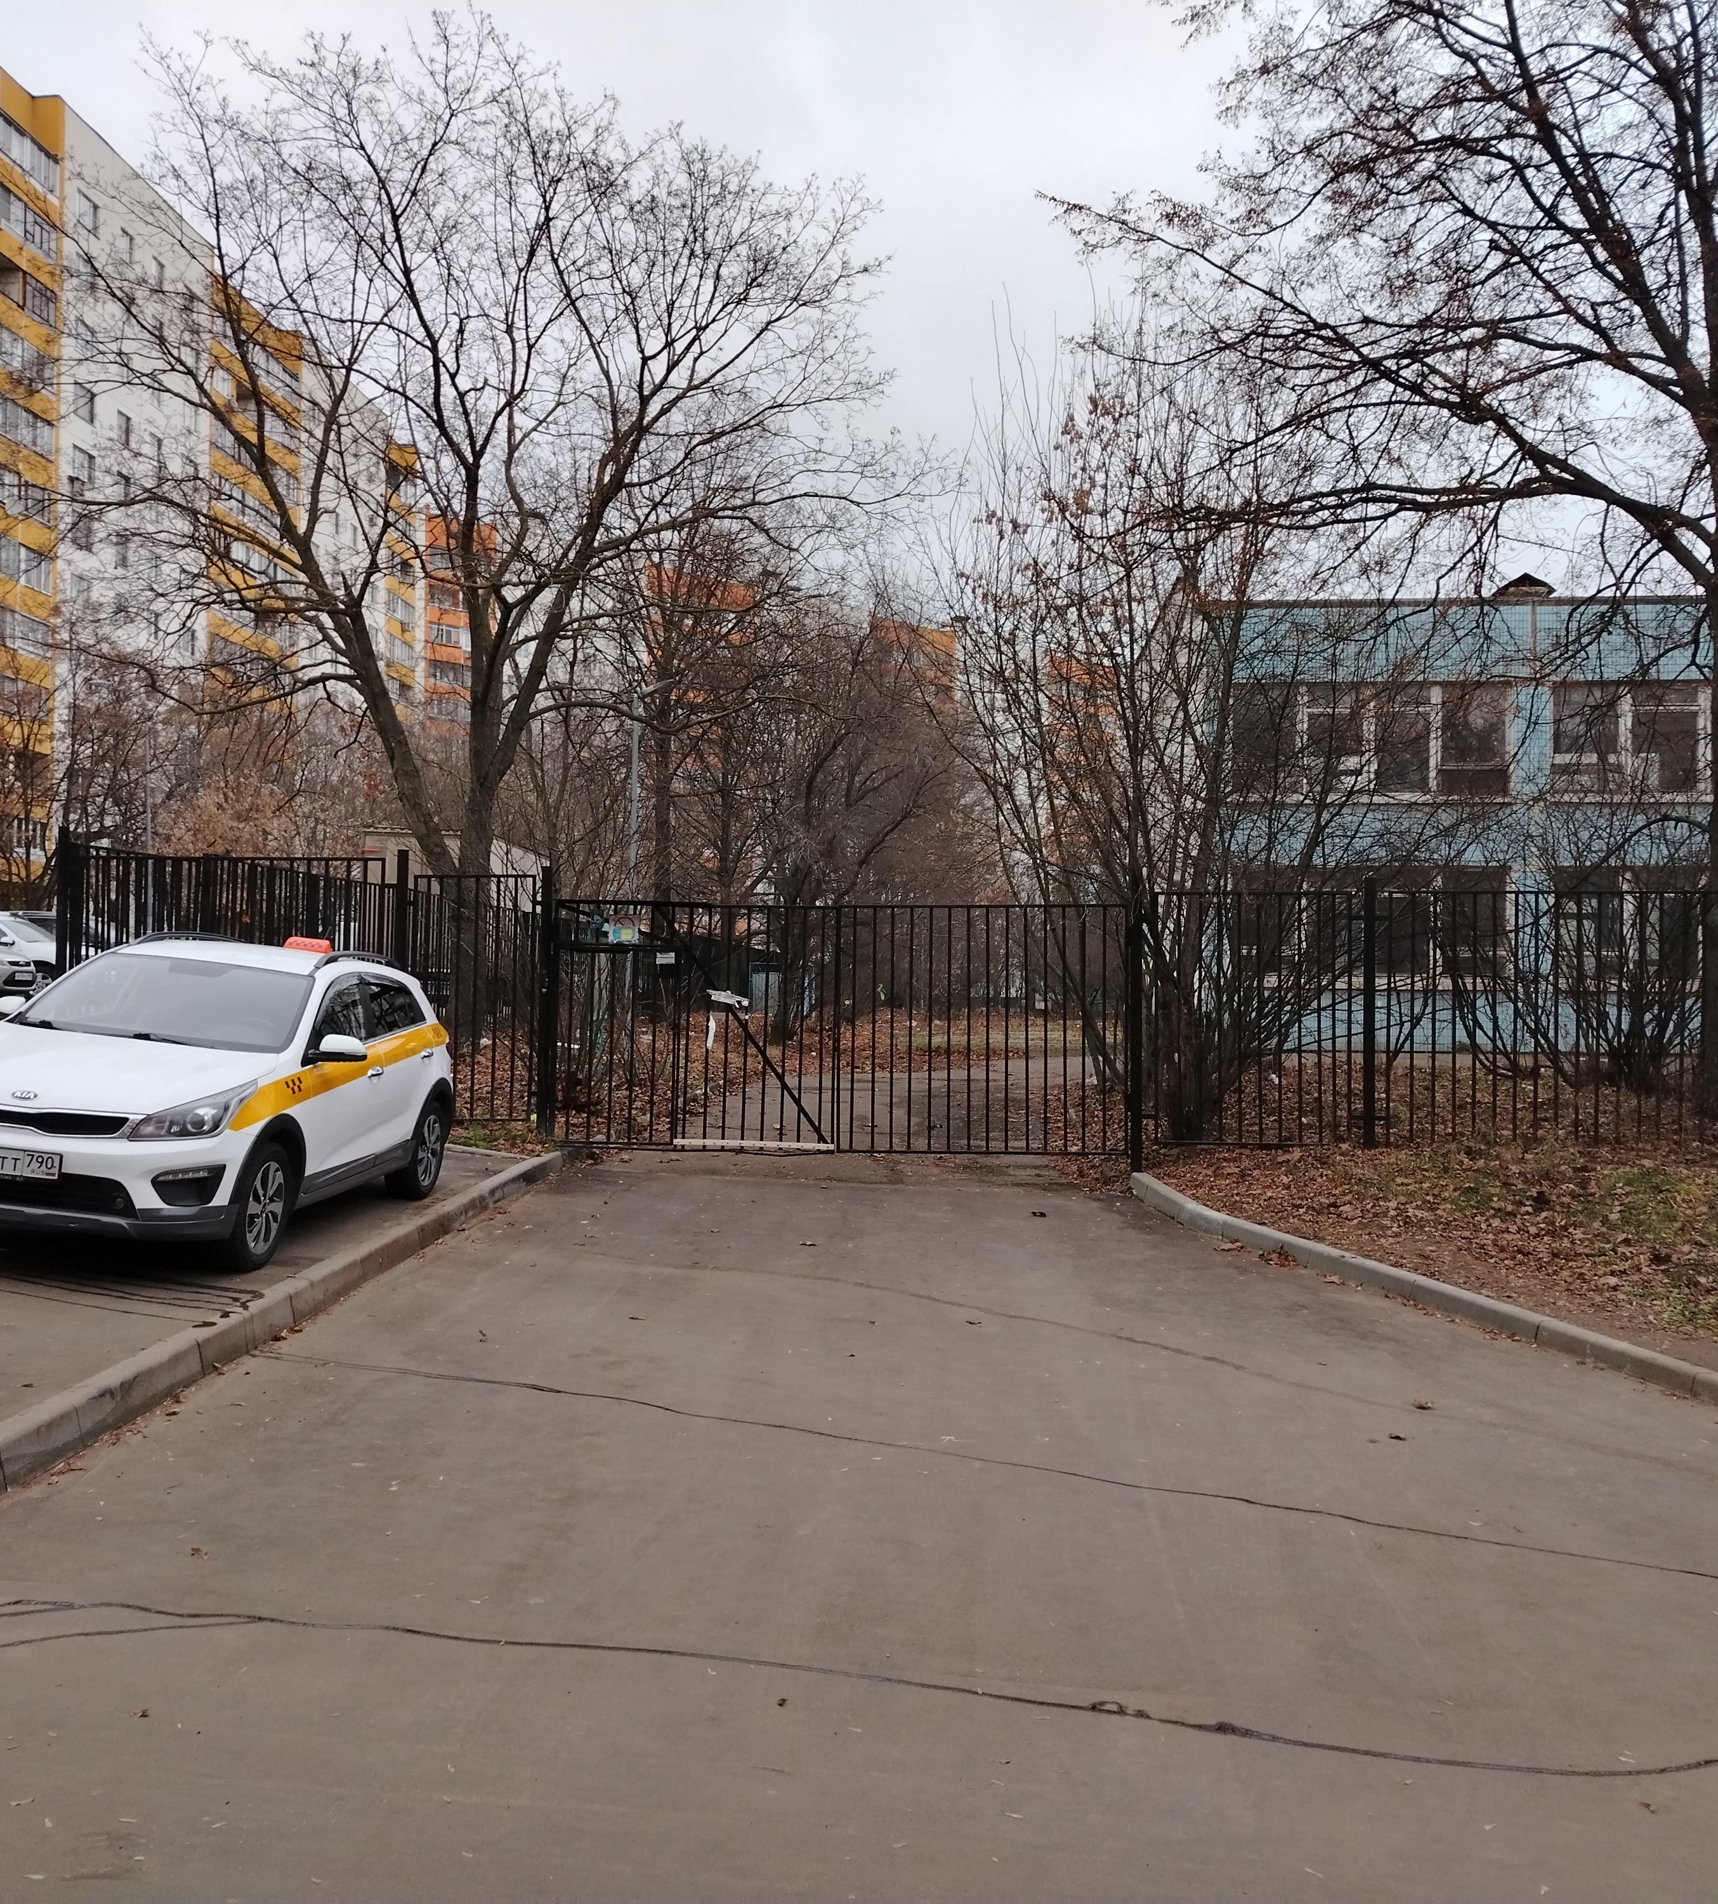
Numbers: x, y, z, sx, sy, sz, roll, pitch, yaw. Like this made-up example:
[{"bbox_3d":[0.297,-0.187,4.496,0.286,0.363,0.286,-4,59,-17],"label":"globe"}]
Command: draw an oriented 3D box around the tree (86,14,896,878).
[{"bbox_3d":[-5.150,-5.800,24.500,11.400,14.200,11.000,0,-1,0],"label":"tree"}]

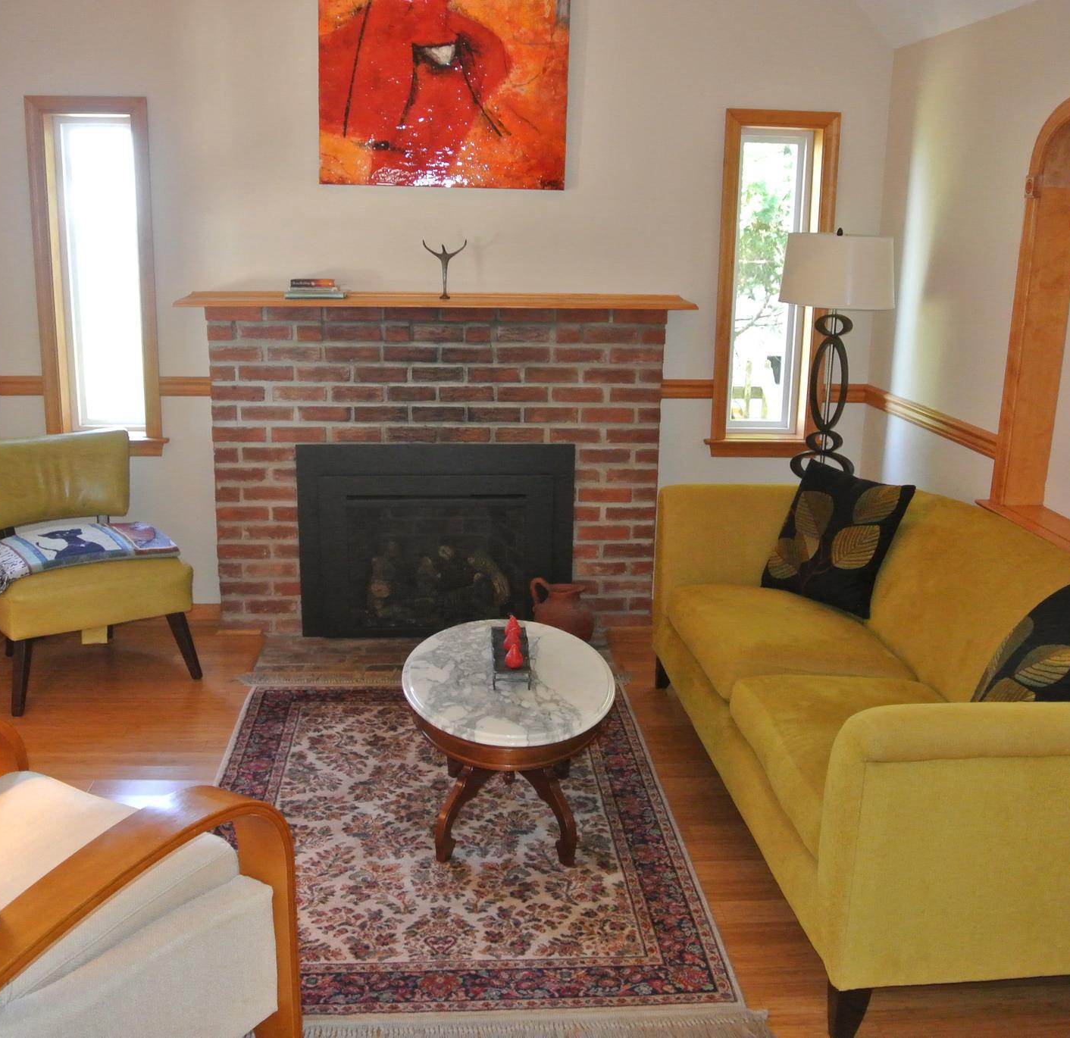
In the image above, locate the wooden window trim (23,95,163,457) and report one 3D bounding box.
[{"bbox_3d":[-1.617,-0.879,4.327,0.440,1.300,0.140,0,14,-4],"label":"wooden window trim"}]

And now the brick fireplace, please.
[{"bbox_3d":[-0.355,-0.180,4.421,1.900,1.310,0.300,0,14,-4],"label":"brick fireplace"}]

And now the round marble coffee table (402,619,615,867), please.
[{"bbox_3d":[-0.075,0.605,3.095,0.540,0.425,0.860,0,14,-4],"label":"round marble coffee table"}]

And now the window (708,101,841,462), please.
[{"bbox_3d":[0.909,-0.886,4.500,0.445,1.310,0.140,0,14,-4],"label":"window"}]

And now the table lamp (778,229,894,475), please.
[{"bbox_3d":[1.064,-0.549,4.191,0.420,0.960,0.420,0,14,-4],"label":"table lamp"}]

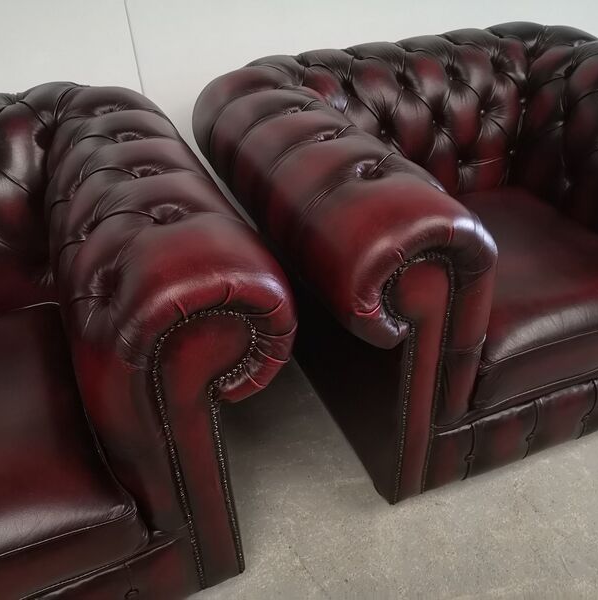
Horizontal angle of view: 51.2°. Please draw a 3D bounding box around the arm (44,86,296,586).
[{"bbox_3d":[-0.297,0.014,1.290,0.264,0.702,0.876,-17,41,-18],"label":"arm"}]

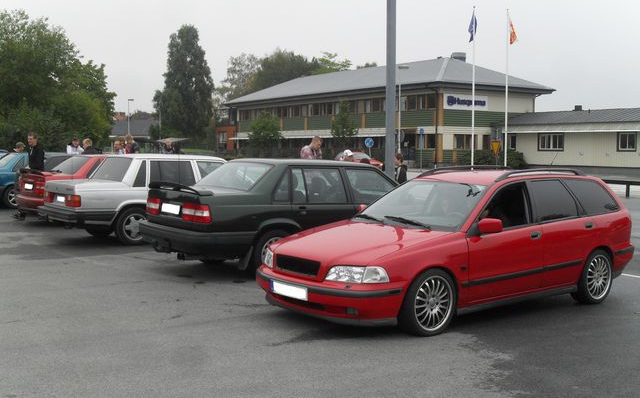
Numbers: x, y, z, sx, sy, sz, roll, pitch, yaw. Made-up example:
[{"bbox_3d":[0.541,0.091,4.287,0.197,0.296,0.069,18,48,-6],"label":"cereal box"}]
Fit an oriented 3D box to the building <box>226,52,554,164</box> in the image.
[{"bbox_3d":[5.112,-8.979,80.919,14.400,10.250,36.000,-2,4,-35],"label":"building"}]

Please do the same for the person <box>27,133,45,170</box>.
[{"bbox_3d":[-5.617,-0.377,15.358,0.500,1.830,0.320,3,5,38],"label":"person"}]

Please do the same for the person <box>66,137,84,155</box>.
[{"bbox_3d":[-5.670,-0.562,18.057,0.550,1.800,0.350,-2,4,-27],"label":"person"}]

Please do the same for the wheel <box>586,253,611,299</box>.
[{"bbox_3d":[2.852,0.814,8.177,0.460,0.460,0.200,-3,5,-39],"label":"wheel"}]

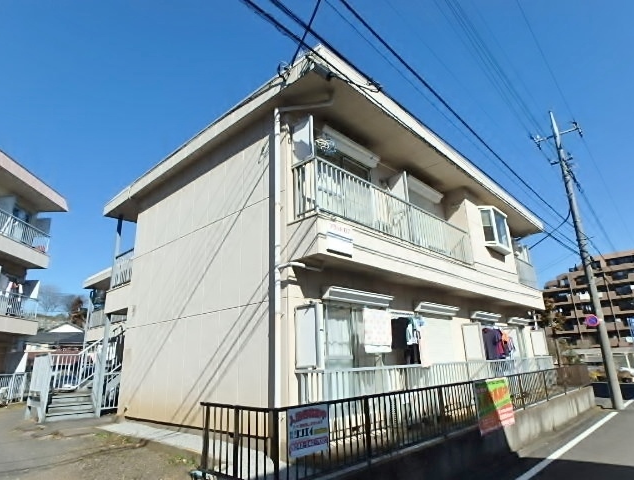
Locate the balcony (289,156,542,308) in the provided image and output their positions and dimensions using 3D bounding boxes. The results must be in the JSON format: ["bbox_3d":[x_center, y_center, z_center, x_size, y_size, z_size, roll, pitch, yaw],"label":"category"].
[{"bbox_3d":[3.557,0.611,9.493,0.620,1.480,10.960,-17,-23,41],"label":"balcony"}]

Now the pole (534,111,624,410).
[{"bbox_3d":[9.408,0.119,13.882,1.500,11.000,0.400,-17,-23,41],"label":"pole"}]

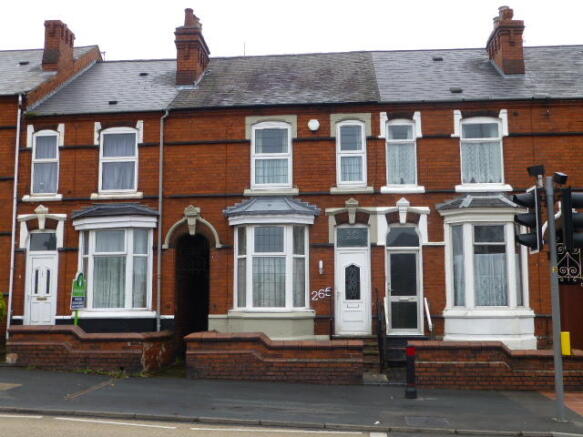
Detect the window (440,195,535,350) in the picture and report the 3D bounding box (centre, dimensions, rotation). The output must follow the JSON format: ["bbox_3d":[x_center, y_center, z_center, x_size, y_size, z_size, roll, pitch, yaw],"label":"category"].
[{"bbox_3d":[4.487,1.230,15.141,2.100,3.593,0.600,-1,-7,6],"label":"window"}]

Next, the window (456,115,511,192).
[{"bbox_3d":[4.574,-1.551,15.762,1.326,1.910,0.200,-1,-7,6],"label":"window"}]

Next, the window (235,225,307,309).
[{"bbox_3d":[-0.471,1.144,15.695,1.772,1.993,0.470,-1,-7,6],"label":"window"}]

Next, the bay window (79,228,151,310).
[{"bbox_3d":[-4.512,1.296,16.505,1.930,2.010,0.570,-1,-7,5],"label":"bay window"}]

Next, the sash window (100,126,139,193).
[{"bbox_3d":[-4.388,-1.496,16.732,1.049,1.711,0.120,-1,-7,6],"label":"sash window"}]

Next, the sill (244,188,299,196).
[{"bbox_3d":[-0.475,-0.625,16.140,1.310,0.170,0.200,-1,-7,6],"label":"sill"}]

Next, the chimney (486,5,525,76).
[{"bbox_3d":[6.162,-4.896,18.928,0.670,2.160,1.840,-1,-7,5],"label":"chimney"}]

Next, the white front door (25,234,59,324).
[{"bbox_3d":[-6.426,1.635,16.998,0.820,2.520,0.120,-1,-7,5],"label":"white front door"}]

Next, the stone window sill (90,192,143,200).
[{"bbox_3d":[-4.360,-0.541,16.526,1.310,0.170,0.200,-1,-7,6],"label":"stone window sill"}]

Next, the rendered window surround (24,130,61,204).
[{"bbox_3d":[-6.507,-1.412,17.285,1.090,2.000,0.200,-1,-7,5],"label":"rendered window surround"}]

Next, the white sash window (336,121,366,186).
[{"bbox_3d":[1.444,-1.555,15.806,0.718,1.629,0.100,-1,-7,5],"label":"white sash window"}]

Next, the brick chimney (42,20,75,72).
[{"bbox_3d":[-6.992,-5.005,19.800,0.520,1.570,1.120,-1,-7,5],"label":"brick chimney"}]

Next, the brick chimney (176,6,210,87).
[{"bbox_3d":[-2.935,-4.882,19.778,0.740,2.430,1.800,-1,-7,5],"label":"brick chimney"}]

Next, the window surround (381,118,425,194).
[{"bbox_3d":[2.687,-1.515,15.950,1.049,1.871,0.200,-1,-7,6],"label":"window surround"}]

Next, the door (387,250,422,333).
[{"bbox_3d":[2.689,1.753,15.623,0.855,2.003,0.100,-1,-7,6],"label":"door"}]

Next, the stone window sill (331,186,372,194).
[{"bbox_3d":[1.520,-0.676,16.462,1.060,0.160,0.200,-1,-7,5],"label":"stone window sill"}]

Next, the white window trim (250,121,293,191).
[{"bbox_3d":[-0.483,-1.566,16.342,1.042,1.734,0.120,-1,-7,6],"label":"white window trim"}]

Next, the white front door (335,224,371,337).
[{"bbox_3d":[1.527,1.529,16.284,0.870,2.680,0.120,-1,-7,5],"label":"white front door"}]

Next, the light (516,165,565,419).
[{"bbox_3d":[3.830,1.109,10.208,0.580,3.903,0.450,-1,-7,6],"label":"light"}]

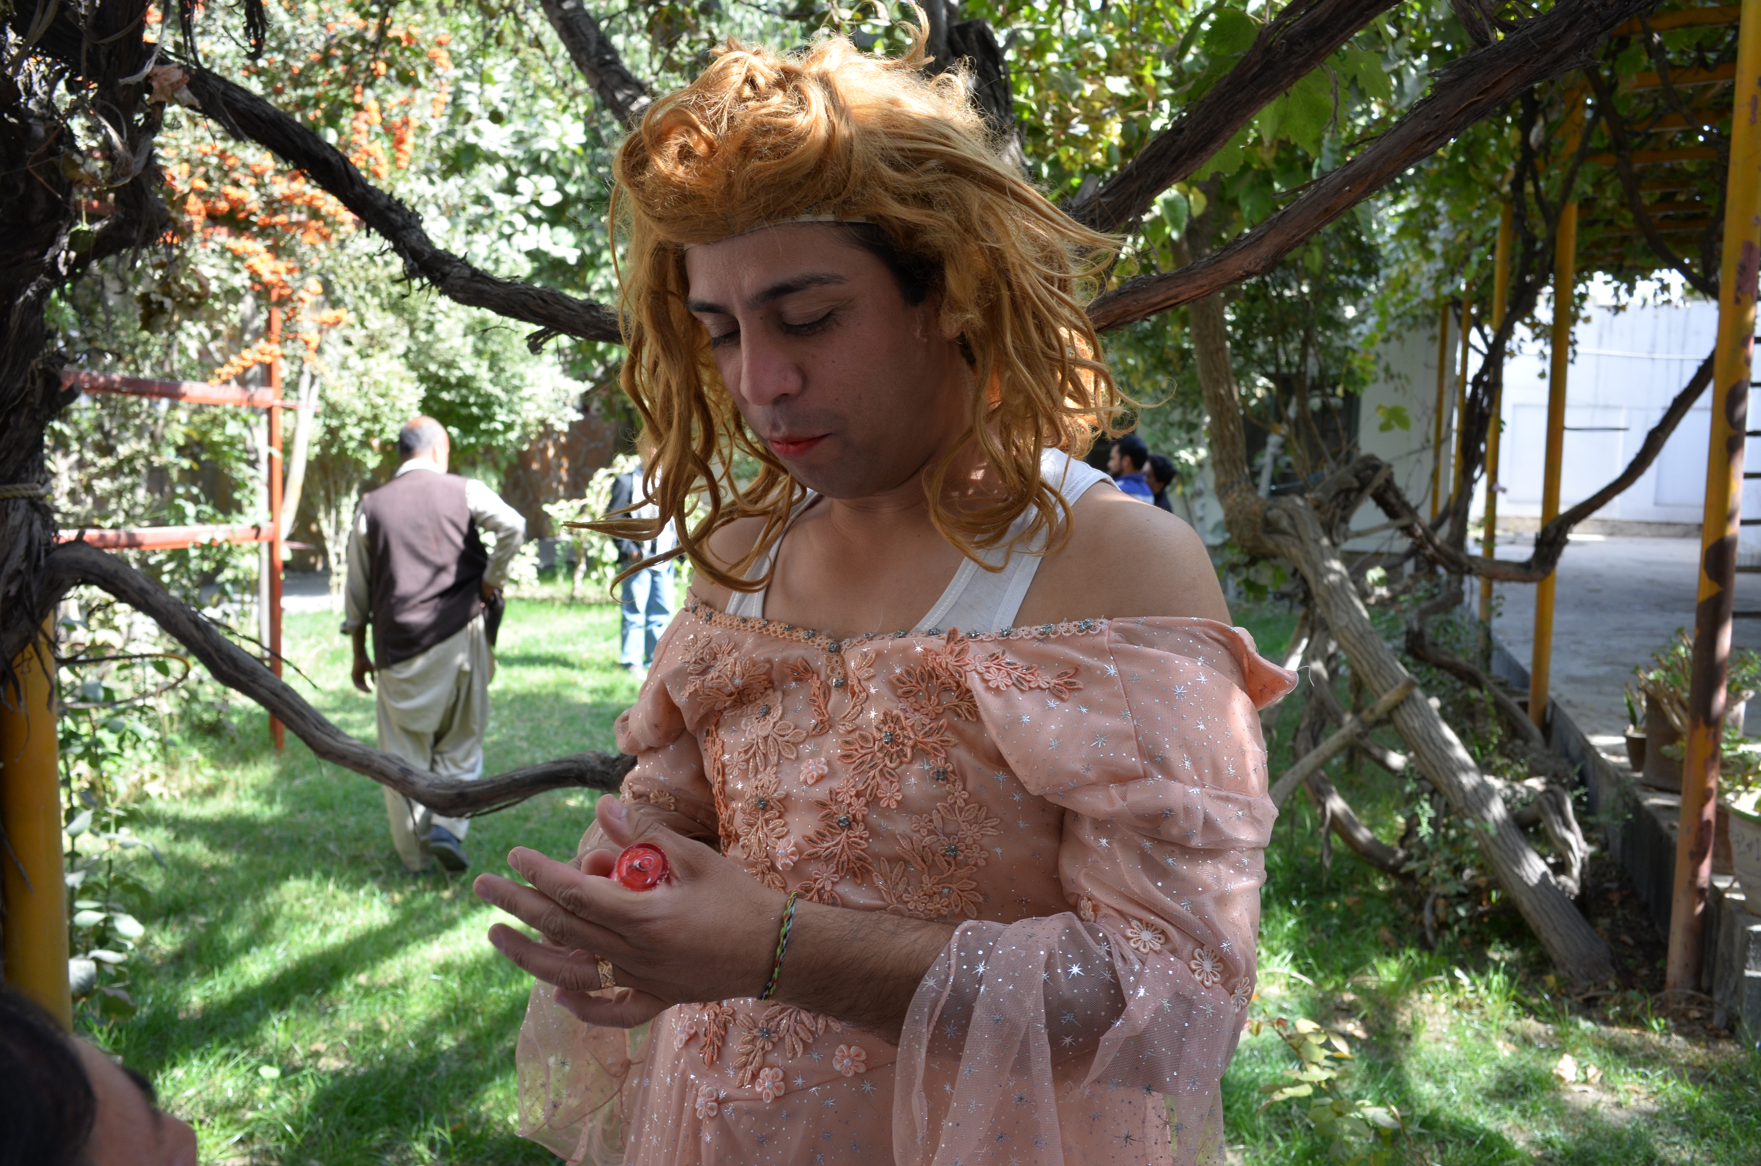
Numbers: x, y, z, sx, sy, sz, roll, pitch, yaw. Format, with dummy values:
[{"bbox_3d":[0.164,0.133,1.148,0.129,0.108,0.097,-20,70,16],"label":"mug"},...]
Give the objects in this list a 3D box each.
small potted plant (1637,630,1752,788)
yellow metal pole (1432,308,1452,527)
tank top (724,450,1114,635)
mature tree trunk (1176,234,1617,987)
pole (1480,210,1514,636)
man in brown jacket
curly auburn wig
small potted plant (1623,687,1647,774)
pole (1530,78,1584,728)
[{"bbox_3d":[3.156,0.487,5.300,0.460,0.590,0.460,3,6,19],"label":"small potted plant"},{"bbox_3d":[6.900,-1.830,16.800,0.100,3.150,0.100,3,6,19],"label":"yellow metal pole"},{"bbox_3d":[0.050,0.150,1.050,0.380,0.550,0.240,4,6,28],"label":"tank top"},{"bbox_3d":[1.669,-0.028,4.600,1.200,2.350,0.750,1,5,0],"label":"mature tree trunk"},{"bbox_3d":[4.697,-1.157,10.450,0.100,3.350,0.100,3,6,19],"label":"pole"},{"bbox_3d":[-1.645,0.221,5.050,0.660,1.720,0.450,1,5,3],"label":"man in brown jacket"},{"bbox_3d":[-0.012,-0.185,0.960,0.320,0.380,0.300,4,6,32],"label":"curly auburn wig"},{"bbox_3d":[3.048,0.592,5.500,0.120,0.350,0.120,3,6,19],"label":"small potted plant"},{"bbox_3d":[3.562,-0.828,7.200,0.100,3.420,0.100,3,6,19],"label":"pole"}]

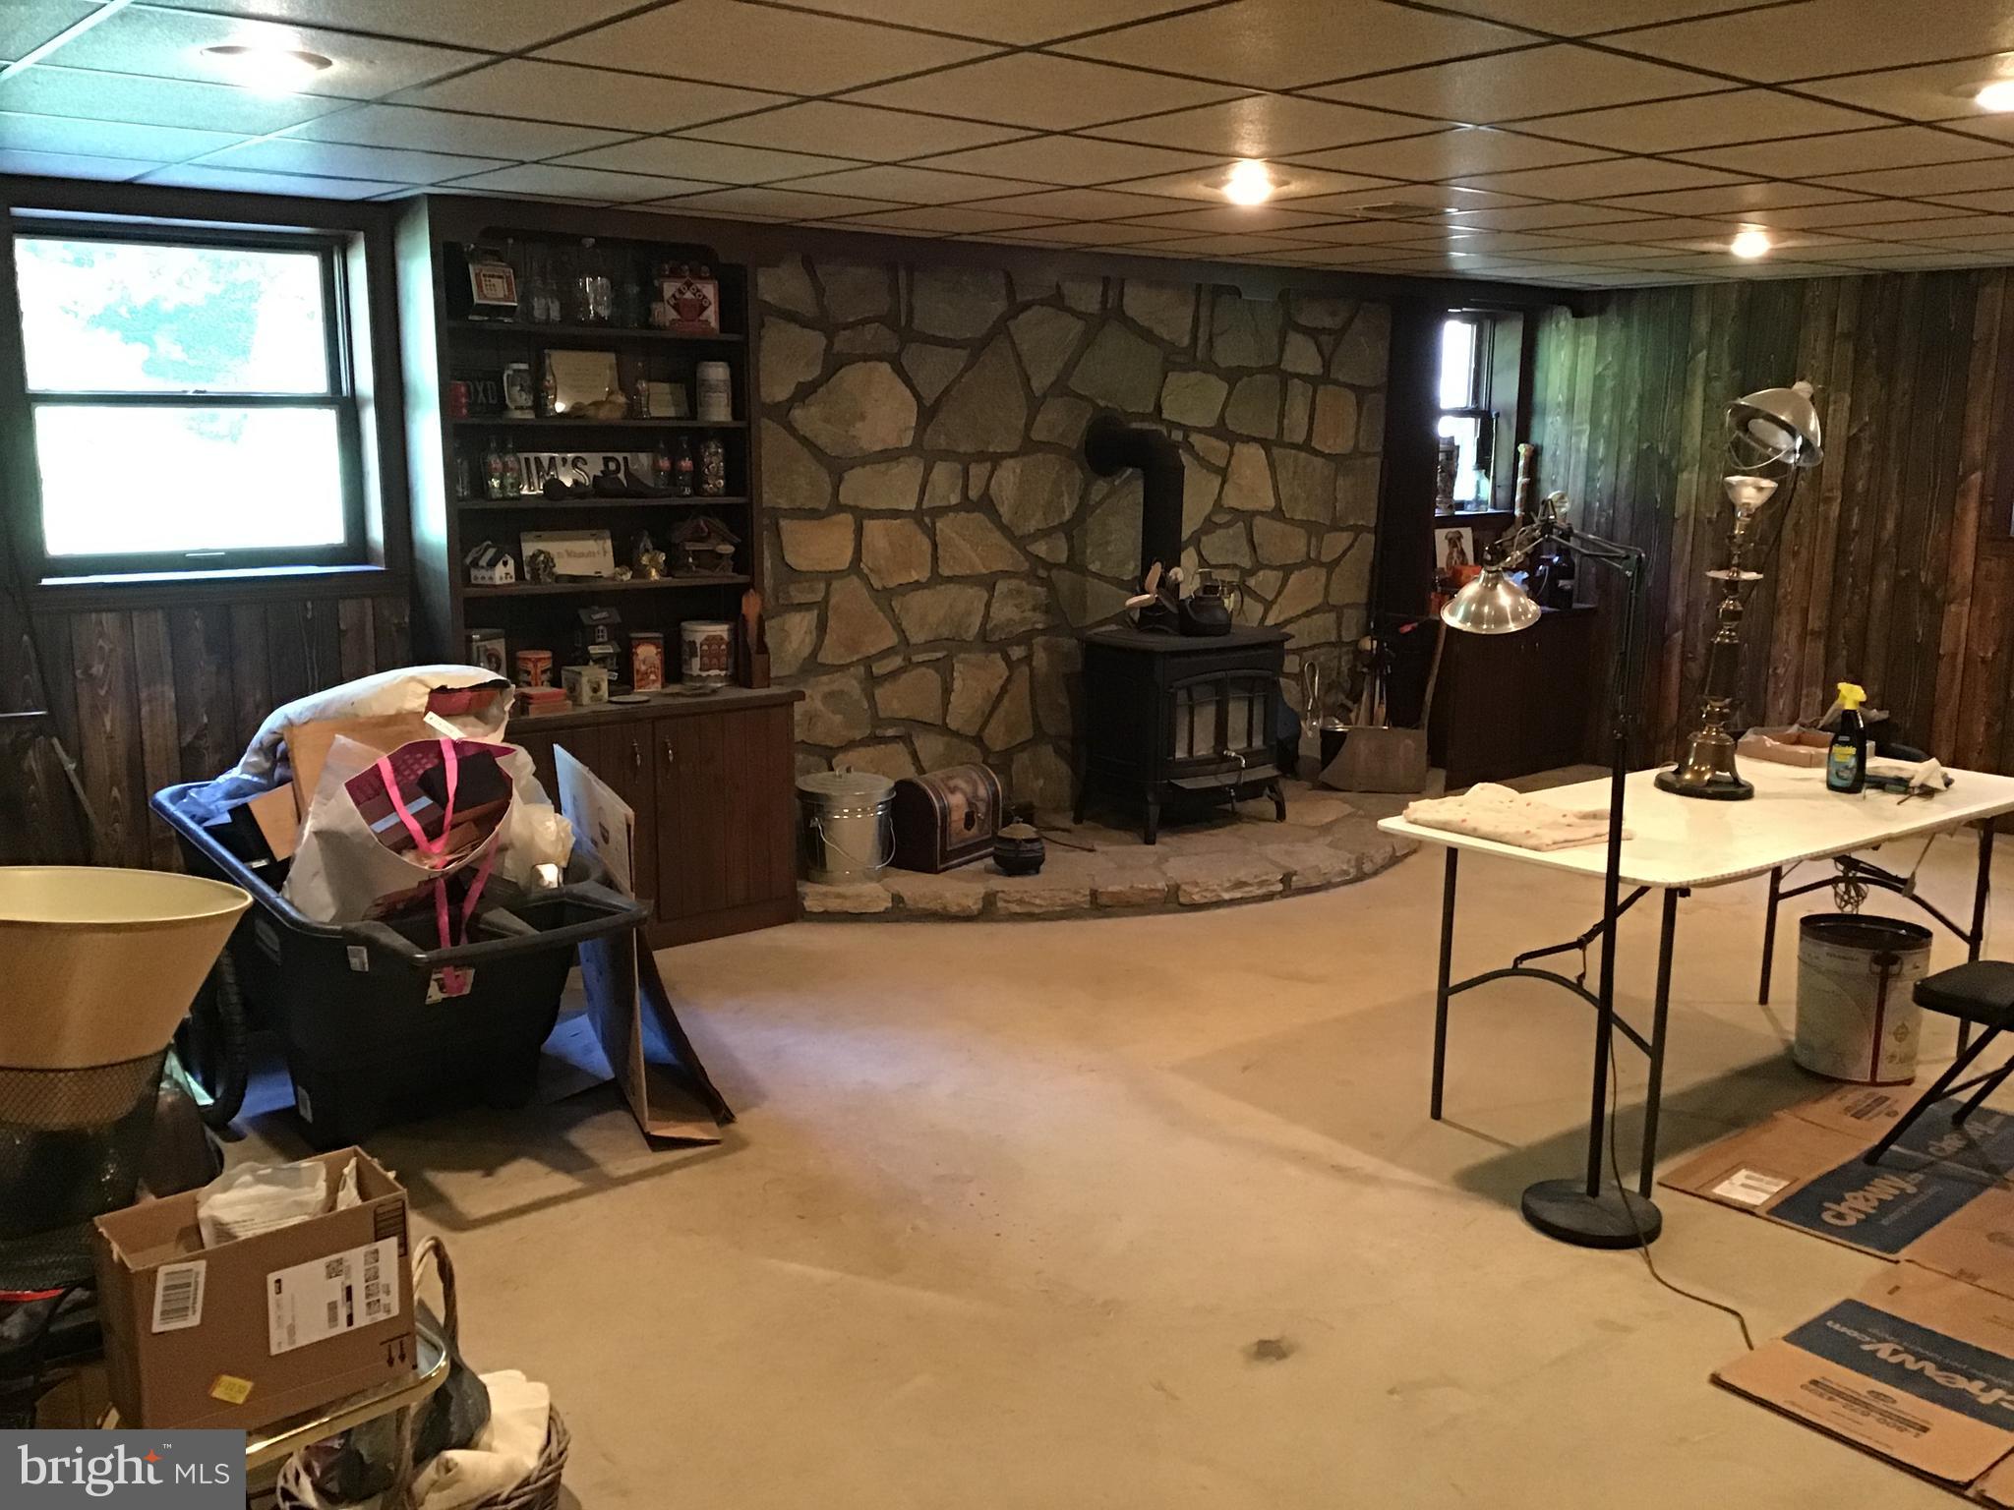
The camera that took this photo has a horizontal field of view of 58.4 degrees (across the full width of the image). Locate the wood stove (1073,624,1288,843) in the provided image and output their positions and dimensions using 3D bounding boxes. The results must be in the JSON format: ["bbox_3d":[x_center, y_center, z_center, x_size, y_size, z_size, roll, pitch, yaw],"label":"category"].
[{"bbox_3d":[0.696,-0.094,6.919,0.710,0.720,0.560,-8,13,-38],"label":"wood stove"}]

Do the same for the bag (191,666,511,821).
[{"bbox_3d":[-1.663,0.009,4.552,0.640,0.320,0.480,-7,13,-35],"label":"bag"}]

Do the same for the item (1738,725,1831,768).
[{"bbox_3d":[2.132,-0.024,4.919,0.190,0.060,0.220,-9,14,-39],"label":"item"}]

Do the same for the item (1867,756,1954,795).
[{"bbox_3d":[2.241,0.048,4.514,0.200,0.070,0.110,-2,11,-10],"label":"item"}]

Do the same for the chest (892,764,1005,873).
[{"bbox_3d":[-0.230,0.209,6.399,0.245,0.308,0.443,6,12,30],"label":"chest"}]

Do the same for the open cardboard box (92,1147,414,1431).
[{"bbox_3d":[-0.904,0.655,2.179,0.315,0.236,0.163,-9,14,-40],"label":"open cardboard box"}]

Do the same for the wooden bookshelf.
[{"bbox_3d":[-1.230,-0.508,5.565,1.080,2.230,0.420,-9,14,-39],"label":"wooden bookshelf"}]

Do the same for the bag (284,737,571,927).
[{"bbox_3d":[-1.308,0.231,4.048,0.500,0.420,0.400,-7,13,-35],"label":"bag"}]

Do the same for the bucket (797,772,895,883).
[{"bbox_3d":[-0.548,0.237,6.131,0.330,0.350,0.330,-1,11,-5],"label":"bucket"}]

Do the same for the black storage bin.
[{"bbox_3d":[-1.462,0.522,4.290,0.680,0.670,1.400,-7,13,-35],"label":"black storage bin"}]

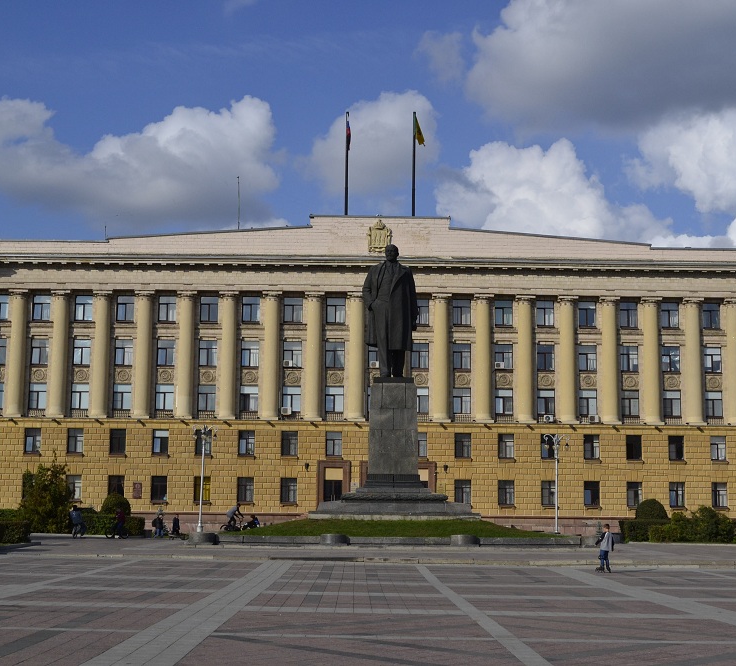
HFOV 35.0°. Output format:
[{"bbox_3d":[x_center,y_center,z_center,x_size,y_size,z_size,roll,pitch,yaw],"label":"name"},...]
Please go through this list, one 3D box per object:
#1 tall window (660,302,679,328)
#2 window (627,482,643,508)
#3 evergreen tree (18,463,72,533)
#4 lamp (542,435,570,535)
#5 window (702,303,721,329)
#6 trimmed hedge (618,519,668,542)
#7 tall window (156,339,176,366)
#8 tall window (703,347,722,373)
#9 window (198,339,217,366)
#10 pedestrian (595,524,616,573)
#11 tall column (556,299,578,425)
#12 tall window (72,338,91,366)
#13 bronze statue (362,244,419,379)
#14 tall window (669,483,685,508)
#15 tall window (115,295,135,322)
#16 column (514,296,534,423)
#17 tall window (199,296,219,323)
[{"bbox_3d":[26.524,-1.491,102.257,1.496,2.222,0.200,1,-8,-1],"label":"tall window"},{"bbox_3d":[21.693,13.106,94.766,1.312,2.007,0.250,1,-8,-1],"label":"window"},{"bbox_3d":[-22.123,11.284,80.000,3.600,4.870,3.400,1,-8,-1],"label":"evergreen tree"},{"bbox_3d":[11.993,9.671,74.003,1.650,6.578,1.650,1,-8,-1],"label":"lamp"},{"bbox_3d":[28.016,-1.353,95.068,1.413,2.084,0.250,1,-8,0],"label":"window"},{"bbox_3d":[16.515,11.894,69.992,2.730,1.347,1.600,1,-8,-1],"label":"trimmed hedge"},{"bbox_3d":[-17.558,1.750,101.795,1.541,2.332,0.250,1,-8,-1],"label":"tall window"},{"bbox_3d":[30.100,2.395,101.734,1.463,2.189,0.200,1,-8,-1],"label":"tall window"},{"bbox_3d":[-13.514,1.761,98.809,1.473,2.201,0.250,0,-8,0],"label":"window"},{"bbox_3d":[7.180,6.521,35.300,0.550,1.442,0.450,-1,-9,14],"label":"pedestrian"},{"bbox_3d":[17.232,2.294,100.810,1.700,11.104,1.700,1,-8,-1],"label":"tall column"},{"bbox_3d":[-23.686,1.586,96.670,1.470,2.183,0.250,1,-8,-1],"label":"tall window"},{"bbox_3d":[1.092,-1.103,56.782,2.683,6.556,1.900,1,-8,0],"label":"bronze statue"},{"bbox_3d":[26.316,13.772,99.174,1.272,2.014,0.200,1,-8,-1],"label":"tall window"},{"bbox_3d":[-19.630,-1.930,94.697,1.405,2.073,0.250,1,-8,0],"label":"tall window"},{"bbox_3d":[12.988,2.185,96.172,1.600,10.500,1.500,1,-8,-1],"label":"column"},{"bbox_3d":[-13.146,-1.940,97.299,1.470,2.205,0.250,1,-8,-1],"label":"tall window"}]

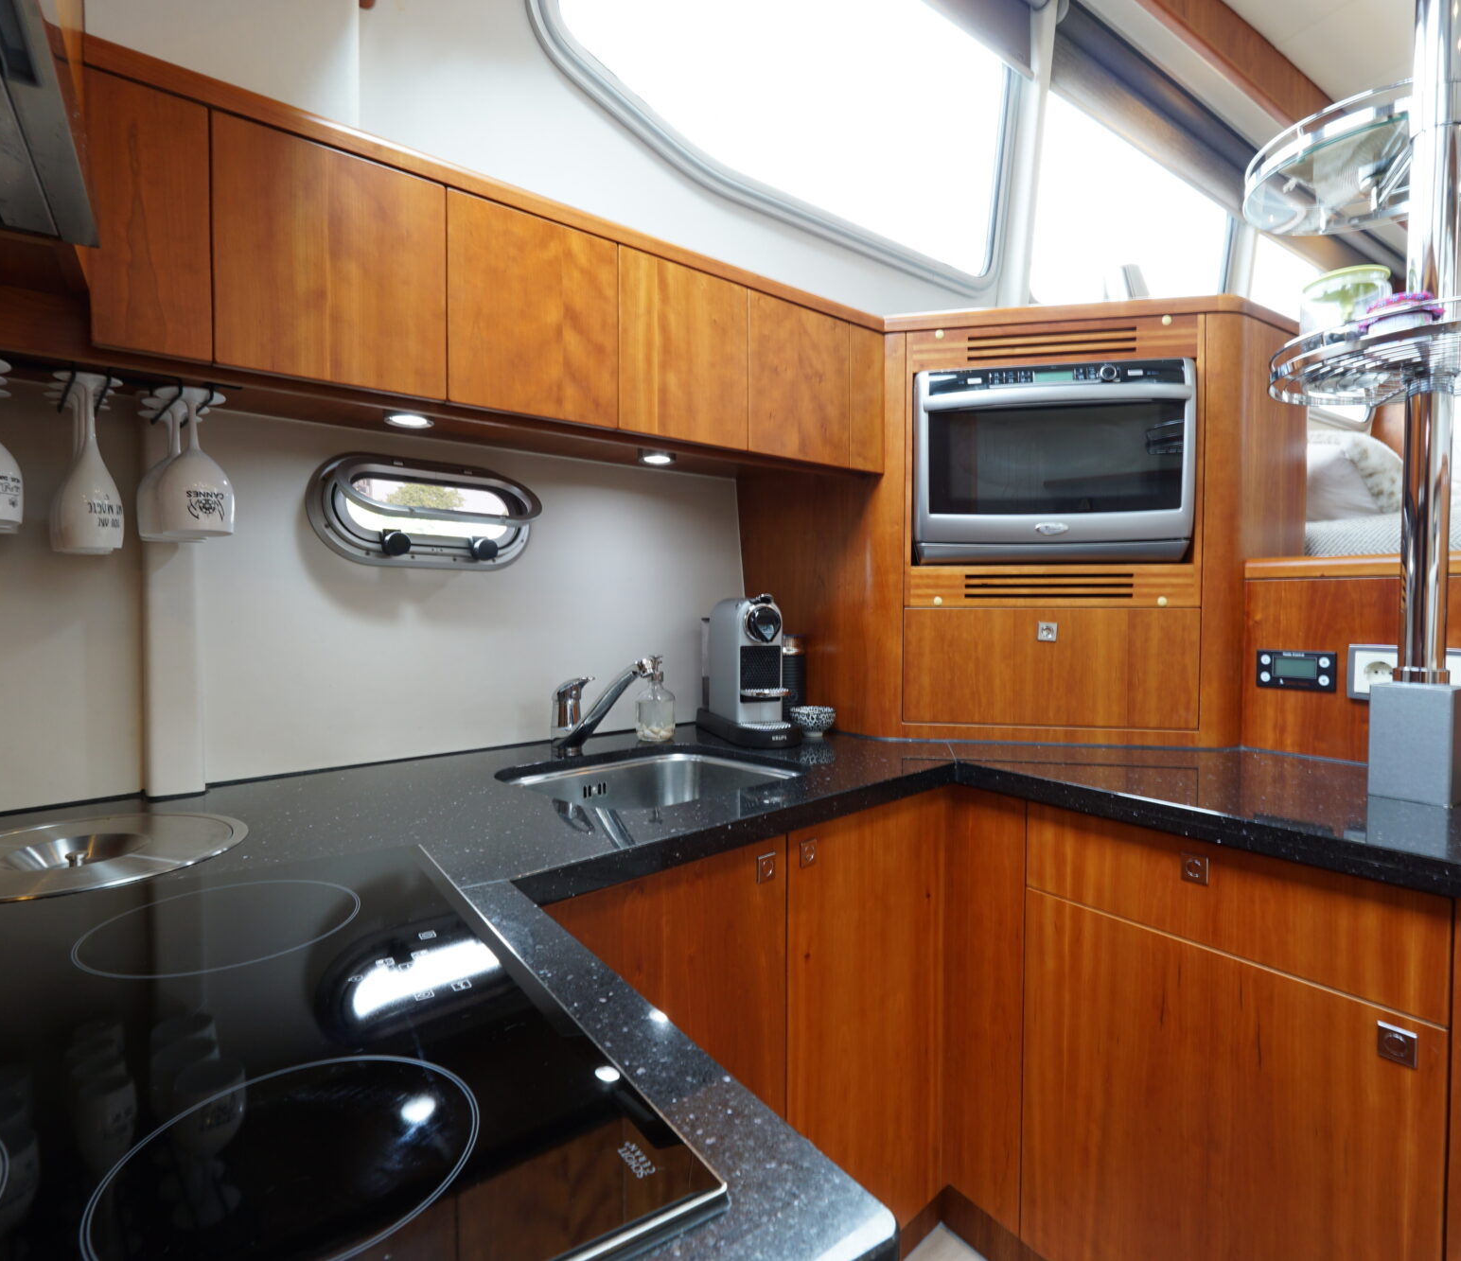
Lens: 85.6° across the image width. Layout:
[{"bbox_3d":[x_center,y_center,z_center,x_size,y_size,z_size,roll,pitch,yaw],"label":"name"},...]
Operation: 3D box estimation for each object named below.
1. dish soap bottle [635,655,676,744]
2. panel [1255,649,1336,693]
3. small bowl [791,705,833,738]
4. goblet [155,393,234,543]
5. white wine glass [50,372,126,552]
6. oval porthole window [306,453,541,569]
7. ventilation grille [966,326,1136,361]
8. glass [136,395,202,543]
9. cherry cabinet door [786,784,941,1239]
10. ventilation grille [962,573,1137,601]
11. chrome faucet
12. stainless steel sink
[{"bbox_3d":[-0.138,0.124,1.456,0.072,0.151,0.072,0,2,0],"label":"dish soap bottle"},{"bbox_3d":[0.965,0.070,1.348,0.016,0.066,0.118,-1,2,-33],"label":"panel"},{"bbox_3d":[0.155,0.174,1.491,0.084,0.050,0.084,0,2,0],"label":"small bowl"},{"bbox_3d":[-0.636,-0.198,0.935,0.077,0.167,0.077,-1,2,-38],"label":"goblet"},{"bbox_3d":[-0.714,-0.186,0.881,0.058,0.191,0.058,-1,2,-38],"label":"white wine glass"},{"bbox_3d":[-0.482,-0.195,1.293,0.371,0.181,0.085,-2,-2,-41],"label":"oval porthole window"},{"bbox_3d":[0.553,-0.495,1.370,0.276,0.049,0.018,0,2,11],"label":"ventilation grille"},{"bbox_3d":[-0.668,-0.192,0.952,0.075,0.167,0.075,-2,3,-41],"label":"glass"},{"bbox_3d":[0.206,0.590,1.164,0.022,0.675,0.411,1,2,44],"label":"cherry cabinet door"},{"bbox_3d":[0.554,-0.078,1.383,0.281,0.046,0.018,0,2,11],"label":"ventilation grille"},{"bbox_3d":[-0.208,0.127,1.297,0.056,0.171,0.249,-1,2,-43],"label":"chrome faucet"},{"bbox_3d":[-0.115,0.302,1.175,0.394,0.170,0.352,-2,3,-43],"label":"stainless steel sink"}]

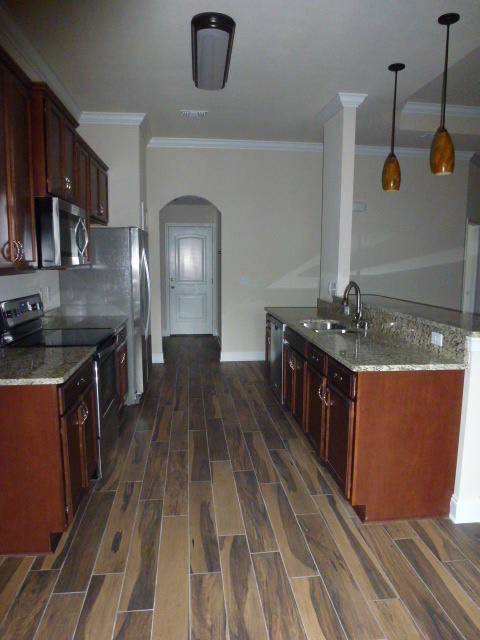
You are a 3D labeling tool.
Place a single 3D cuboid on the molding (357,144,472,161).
[{"bbox_3d":[2.521,-2.388,6.341,1.801,0.114,0.100,-1,8,-7],"label":"molding"}]

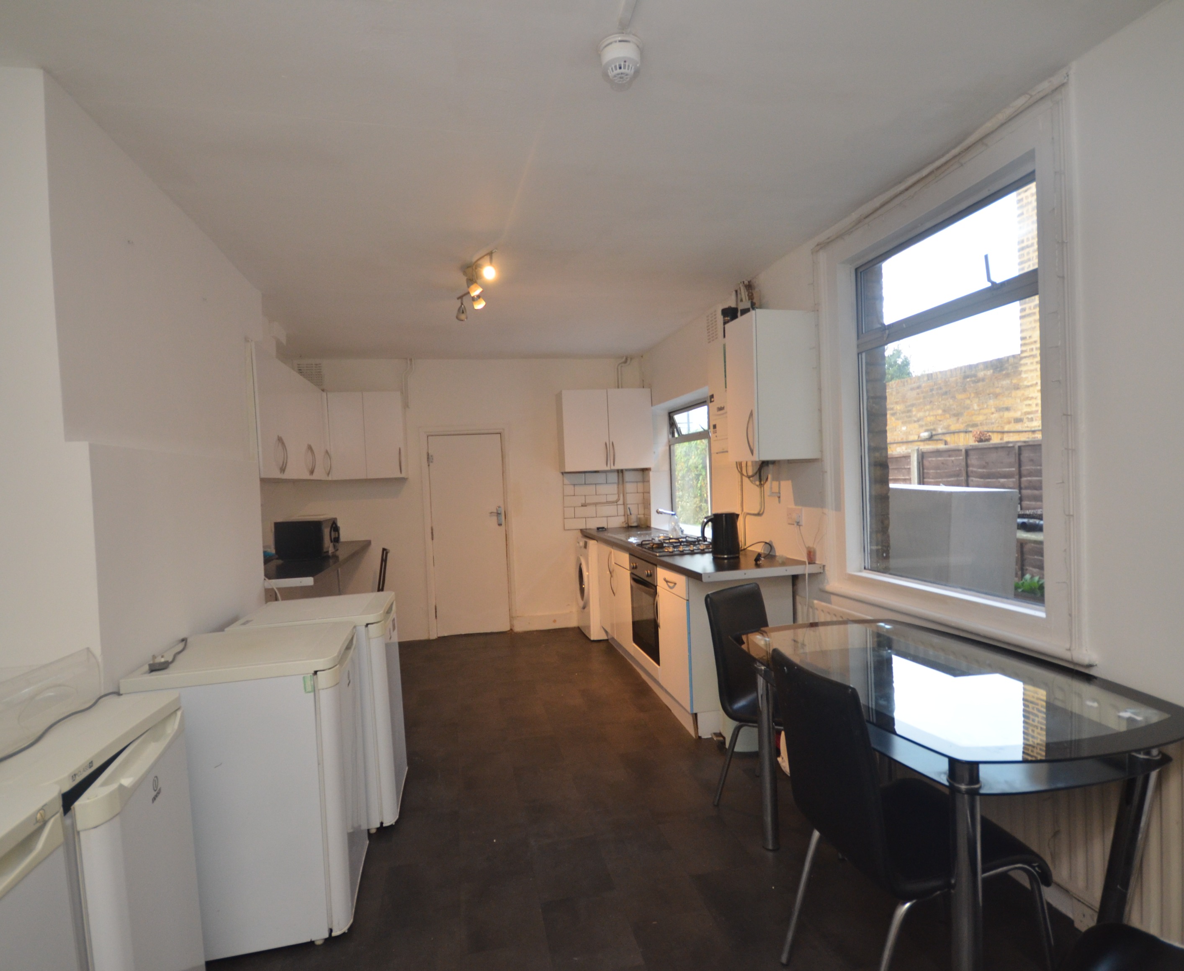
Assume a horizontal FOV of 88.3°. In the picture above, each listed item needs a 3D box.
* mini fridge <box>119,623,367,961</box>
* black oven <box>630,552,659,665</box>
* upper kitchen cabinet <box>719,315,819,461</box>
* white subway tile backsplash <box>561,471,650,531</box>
[{"bbox_3d":[-1.113,0.969,2.070,0.580,0.854,0.549,-3,1,-15],"label":"mini fridge"},{"bbox_3d":[0.595,0.762,3.919,0.570,0.600,0.599,-3,1,-12],"label":"black oven"},{"bbox_3d":[0.925,-0.489,3.133,0.330,0.724,0.335,-3,1,-12],"label":"upper kitchen cabinet"},{"bbox_3d":[0.128,0.133,5.709,0.782,0.520,0.050,-3,1,-12],"label":"white subway tile backsplash"}]

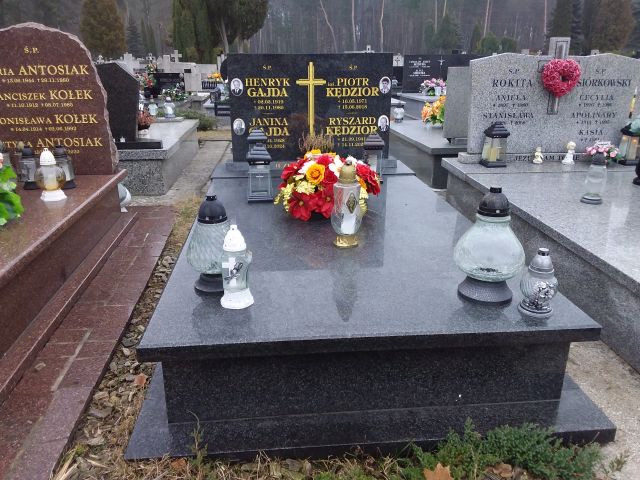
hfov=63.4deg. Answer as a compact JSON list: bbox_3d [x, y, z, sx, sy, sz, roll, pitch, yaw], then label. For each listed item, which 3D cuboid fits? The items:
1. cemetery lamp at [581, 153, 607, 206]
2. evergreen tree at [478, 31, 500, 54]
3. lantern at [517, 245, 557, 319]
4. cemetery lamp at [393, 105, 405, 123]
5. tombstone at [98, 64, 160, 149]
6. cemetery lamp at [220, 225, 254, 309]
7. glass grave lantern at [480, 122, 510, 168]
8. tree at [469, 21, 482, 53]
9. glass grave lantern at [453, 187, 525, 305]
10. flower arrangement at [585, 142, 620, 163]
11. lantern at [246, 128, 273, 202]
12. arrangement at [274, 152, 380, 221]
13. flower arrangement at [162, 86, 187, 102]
[{"bbox_3d":[1.331,-0.303,2.502,0.112,0.229,0.112,-2,20,-5],"label":"cemetery lamp"},{"bbox_3d":[8.834,-9.874,27.360,1.043,2.126,1.043,-2,20,-5],"label":"evergreen tree"},{"bbox_3d":[0.693,0.128,1.628,0.109,0.211,0.109,-1,20,-5],"label":"lantern"},{"bbox_3d":[0.842,-1.345,5.486,0.116,0.165,0.116,-2,20,-5],"label":"cemetery lamp"},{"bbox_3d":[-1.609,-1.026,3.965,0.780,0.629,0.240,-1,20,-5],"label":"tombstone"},{"bbox_3d":[-0.234,0.070,1.440,0.102,0.228,0.102,-2,20,-5],"label":"cemetery lamp"},{"bbox_3d":[1.107,-0.601,3.273,0.133,0.266,0.133,-2,20,-5],"label":"glass grave lantern"},{"bbox_3d":[9.243,-11.414,30.667,0.840,2.930,0.840,-1,20,-5],"label":"tree"},{"bbox_3d":[0.573,0.007,1.731,0.228,0.366,0.228,-1,20,-5],"label":"glass grave lantern"},{"bbox_3d":[2.151,-0.671,3.946,0.274,0.159,0.180,-1,20,-5],"label":"flower arrangement"},{"bbox_3d":[-0.333,-0.397,2.861,0.131,0.347,0.131,-1,20,-5],"label":"lantern"},{"bbox_3d":[0.040,-0.320,2.755,0.565,0.280,0.420,-1,20,-5],"label":"arrangement"},{"bbox_3d":[-2.059,-2.061,7.298,0.354,0.183,0.236,-2,20,-5],"label":"flower arrangement"}]

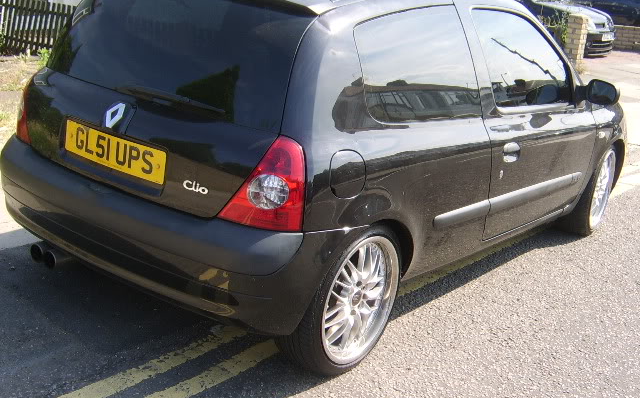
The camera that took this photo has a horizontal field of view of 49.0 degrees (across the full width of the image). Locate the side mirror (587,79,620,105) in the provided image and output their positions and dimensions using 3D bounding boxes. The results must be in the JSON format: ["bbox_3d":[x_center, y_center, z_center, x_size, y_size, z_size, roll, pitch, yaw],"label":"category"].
[{"bbox_3d":[1.354,-0.510,3.356,0.170,0.125,0.110,18,20,35],"label":"side mirror"}]

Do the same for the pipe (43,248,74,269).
[{"bbox_3d":[-0.944,0.210,2.620,0.080,0.080,0.160,18,20,35],"label":"pipe"}]

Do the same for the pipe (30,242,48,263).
[{"bbox_3d":[-1.016,0.191,2.674,0.080,0.080,0.160,18,20,35],"label":"pipe"}]

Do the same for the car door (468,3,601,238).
[{"bbox_3d":[0.973,-0.350,3.222,0.240,0.990,1.310,18,20,35],"label":"car door"}]

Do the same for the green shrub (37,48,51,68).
[{"bbox_3d":[-3.131,-1.611,8.000,0.220,0.250,0.220,18,20,35],"label":"green shrub"}]

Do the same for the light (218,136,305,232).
[{"bbox_3d":[-0.151,-0.048,1.985,0.250,0.270,0.120,13,18,21],"label":"light"}]

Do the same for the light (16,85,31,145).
[{"bbox_3d":[-1.091,-0.362,2.680,0.120,0.270,0.250,-6,21,-36],"label":"light"}]

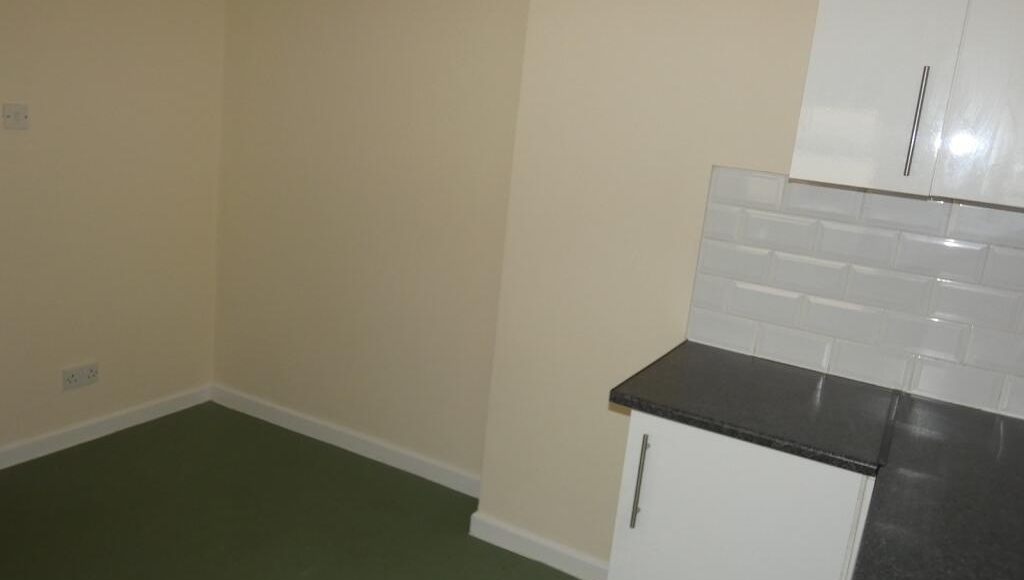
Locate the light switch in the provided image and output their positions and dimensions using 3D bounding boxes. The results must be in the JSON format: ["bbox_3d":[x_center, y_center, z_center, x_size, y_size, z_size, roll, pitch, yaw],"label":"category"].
[{"bbox_3d":[-1.775,-0.617,2.750,0.012,0.086,0.086,13,14,28],"label":"light switch"}]

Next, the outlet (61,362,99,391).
[{"bbox_3d":[-1.730,0.352,3.091,0.012,0.086,0.146,12,14,27],"label":"outlet"}]

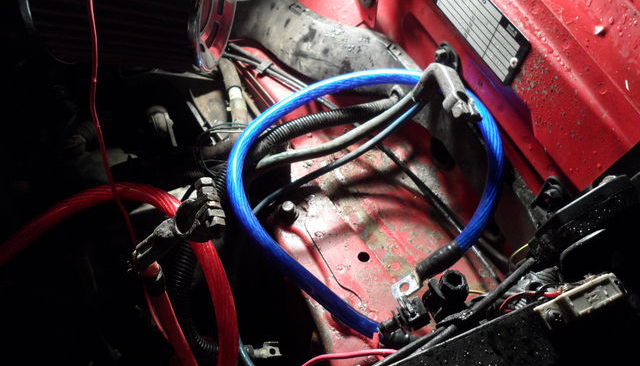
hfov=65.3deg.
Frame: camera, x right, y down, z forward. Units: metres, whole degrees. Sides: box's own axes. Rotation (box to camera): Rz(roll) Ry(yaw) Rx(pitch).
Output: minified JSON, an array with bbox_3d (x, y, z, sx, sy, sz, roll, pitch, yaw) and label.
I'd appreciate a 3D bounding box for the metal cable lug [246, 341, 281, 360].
[{"bbox_3d":[-0.078,0.232,0.690,0.051,0.017,0.023,6,67,0],"label":"metal cable lug"}]

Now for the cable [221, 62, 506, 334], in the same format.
[{"bbox_3d":[0.051,-0.019,0.503,0.276,0.070,0.244,-40,74,-17],"label":"cable"}]

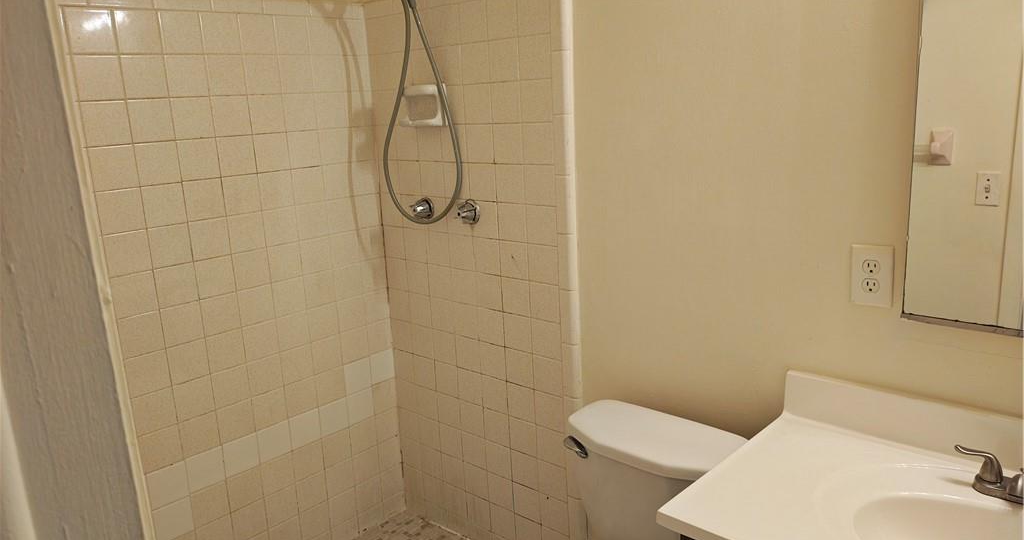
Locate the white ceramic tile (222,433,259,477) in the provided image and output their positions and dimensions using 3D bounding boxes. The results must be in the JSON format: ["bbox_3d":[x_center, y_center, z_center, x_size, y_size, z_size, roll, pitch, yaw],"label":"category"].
[{"bbox_3d":[-0.808,0.552,2.207,0.008,0.108,0.108,9,17,42],"label":"white ceramic tile"}]

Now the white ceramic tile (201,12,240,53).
[{"bbox_3d":[-0.795,-0.642,2.017,0.008,0.108,0.108,9,17,42],"label":"white ceramic tile"}]

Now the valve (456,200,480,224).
[{"bbox_3d":[-0.135,-0.166,2.169,0.067,0.067,0.053,9,17,42],"label":"valve"}]

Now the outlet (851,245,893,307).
[{"bbox_3d":[0.718,0.011,1.474,0.078,0.121,0.008,9,17,42],"label":"outlet"}]

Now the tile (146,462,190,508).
[{"bbox_3d":[-0.956,0.596,2.052,0.009,0.108,0.108,9,17,41],"label":"tile"}]

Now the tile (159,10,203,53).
[{"bbox_3d":[-0.868,-0.620,1.938,0.008,0.108,0.108,9,17,42],"label":"tile"}]

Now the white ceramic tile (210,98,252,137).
[{"bbox_3d":[-0.786,-0.429,2.070,0.009,0.108,0.108,9,17,42],"label":"white ceramic tile"}]

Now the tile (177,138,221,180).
[{"bbox_3d":[-0.852,-0.300,2.012,0.008,0.108,0.108,9,17,42],"label":"tile"}]

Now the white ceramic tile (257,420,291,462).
[{"bbox_3d":[-0.735,0.531,2.288,0.009,0.108,0.108,9,17,41],"label":"white ceramic tile"}]

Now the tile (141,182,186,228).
[{"bbox_3d":[-0.921,-0.172,1.960,0.009,0.108,0.108,9,17,41],"label":"tile"}]

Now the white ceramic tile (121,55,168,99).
[{"bbox_3d":[-0.939,-0.493,1.889,0.009,0.108,0.108,9,17,42],"label":"white ceramic tile"}]

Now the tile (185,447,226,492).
[{"bbox_3d":[-0.883,0.575,2.131,0.009,0.108,0.108,9,17,41],"label":"tile"}]

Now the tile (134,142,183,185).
[{"bbox_3d":[-0.926,-0.279,1.936,0.009,0.108,0.108,9,17,41],"label":"tile"}]

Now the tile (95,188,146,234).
[{"bbox_3d":[-0.997,-0.150,1.884,0.009,0.108,0.108,9,17,42],"label":"tile"}]

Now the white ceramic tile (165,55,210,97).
[{"bbox_3d":[-0.865,-0.514,1.967,0.009,0.108,0.108,9,17,42],"label":"white ceramic tile"}]

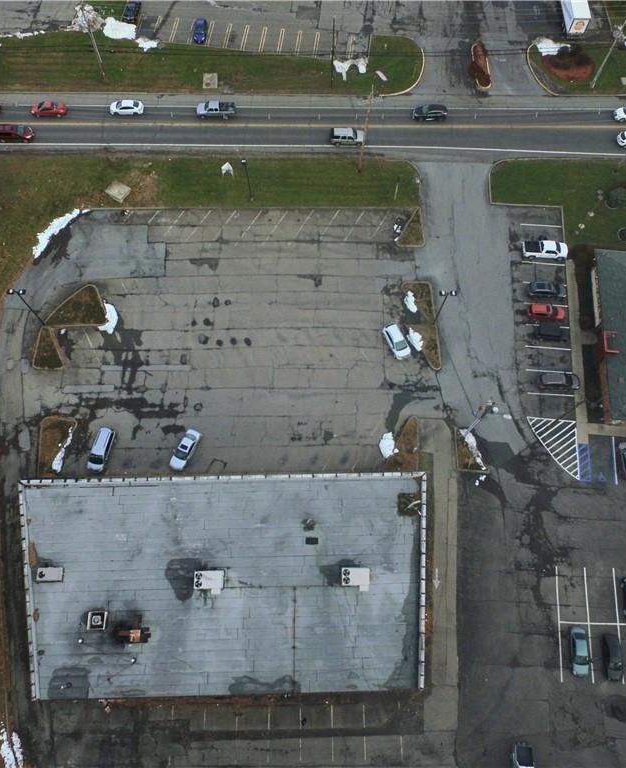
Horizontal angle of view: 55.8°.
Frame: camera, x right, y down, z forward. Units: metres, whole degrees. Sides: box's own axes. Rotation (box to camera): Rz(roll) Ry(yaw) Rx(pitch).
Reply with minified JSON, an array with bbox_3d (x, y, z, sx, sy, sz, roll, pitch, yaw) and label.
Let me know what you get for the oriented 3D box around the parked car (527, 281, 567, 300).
[{"bbox_3d":[30.115,-12.077,75.760,4.547,1.643,1.787,3,69,0],"label":"parked car"}]

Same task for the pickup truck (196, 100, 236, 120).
[{"bbox_3d":[-14.111,-39.716,85.572,5.384,1.779,1.895,0,69,-1],"label":"pickup truck"}]

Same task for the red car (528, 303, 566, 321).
[{"bbox_3d":[29.608,-9.189,74.629,4.480,1.640,1.780,4,69,0],"label":"red car"}]

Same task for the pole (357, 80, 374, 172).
[{"bbox_3d":[6.782,-32.264,76.631,0.700,13.800,2.200,0,69,-1],"label":"pole"}]

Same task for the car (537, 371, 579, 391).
[{"bbox_3d":[29.618,-0.318,71.150,4.818,1.696,1.839,3,69,0],"label":"car"}]

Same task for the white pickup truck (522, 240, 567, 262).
[{"bbox_3d":[30.596,-17.693,77.835,5.759,1.862,2.013,3,69,0],"label":"white pickup truck"}]

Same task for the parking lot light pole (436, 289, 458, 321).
[{"bbox_3d":[15.240,-8.979,70.962,2.050,7.800,0.650,0,69,-1],"label":"parking lot light pole"}]

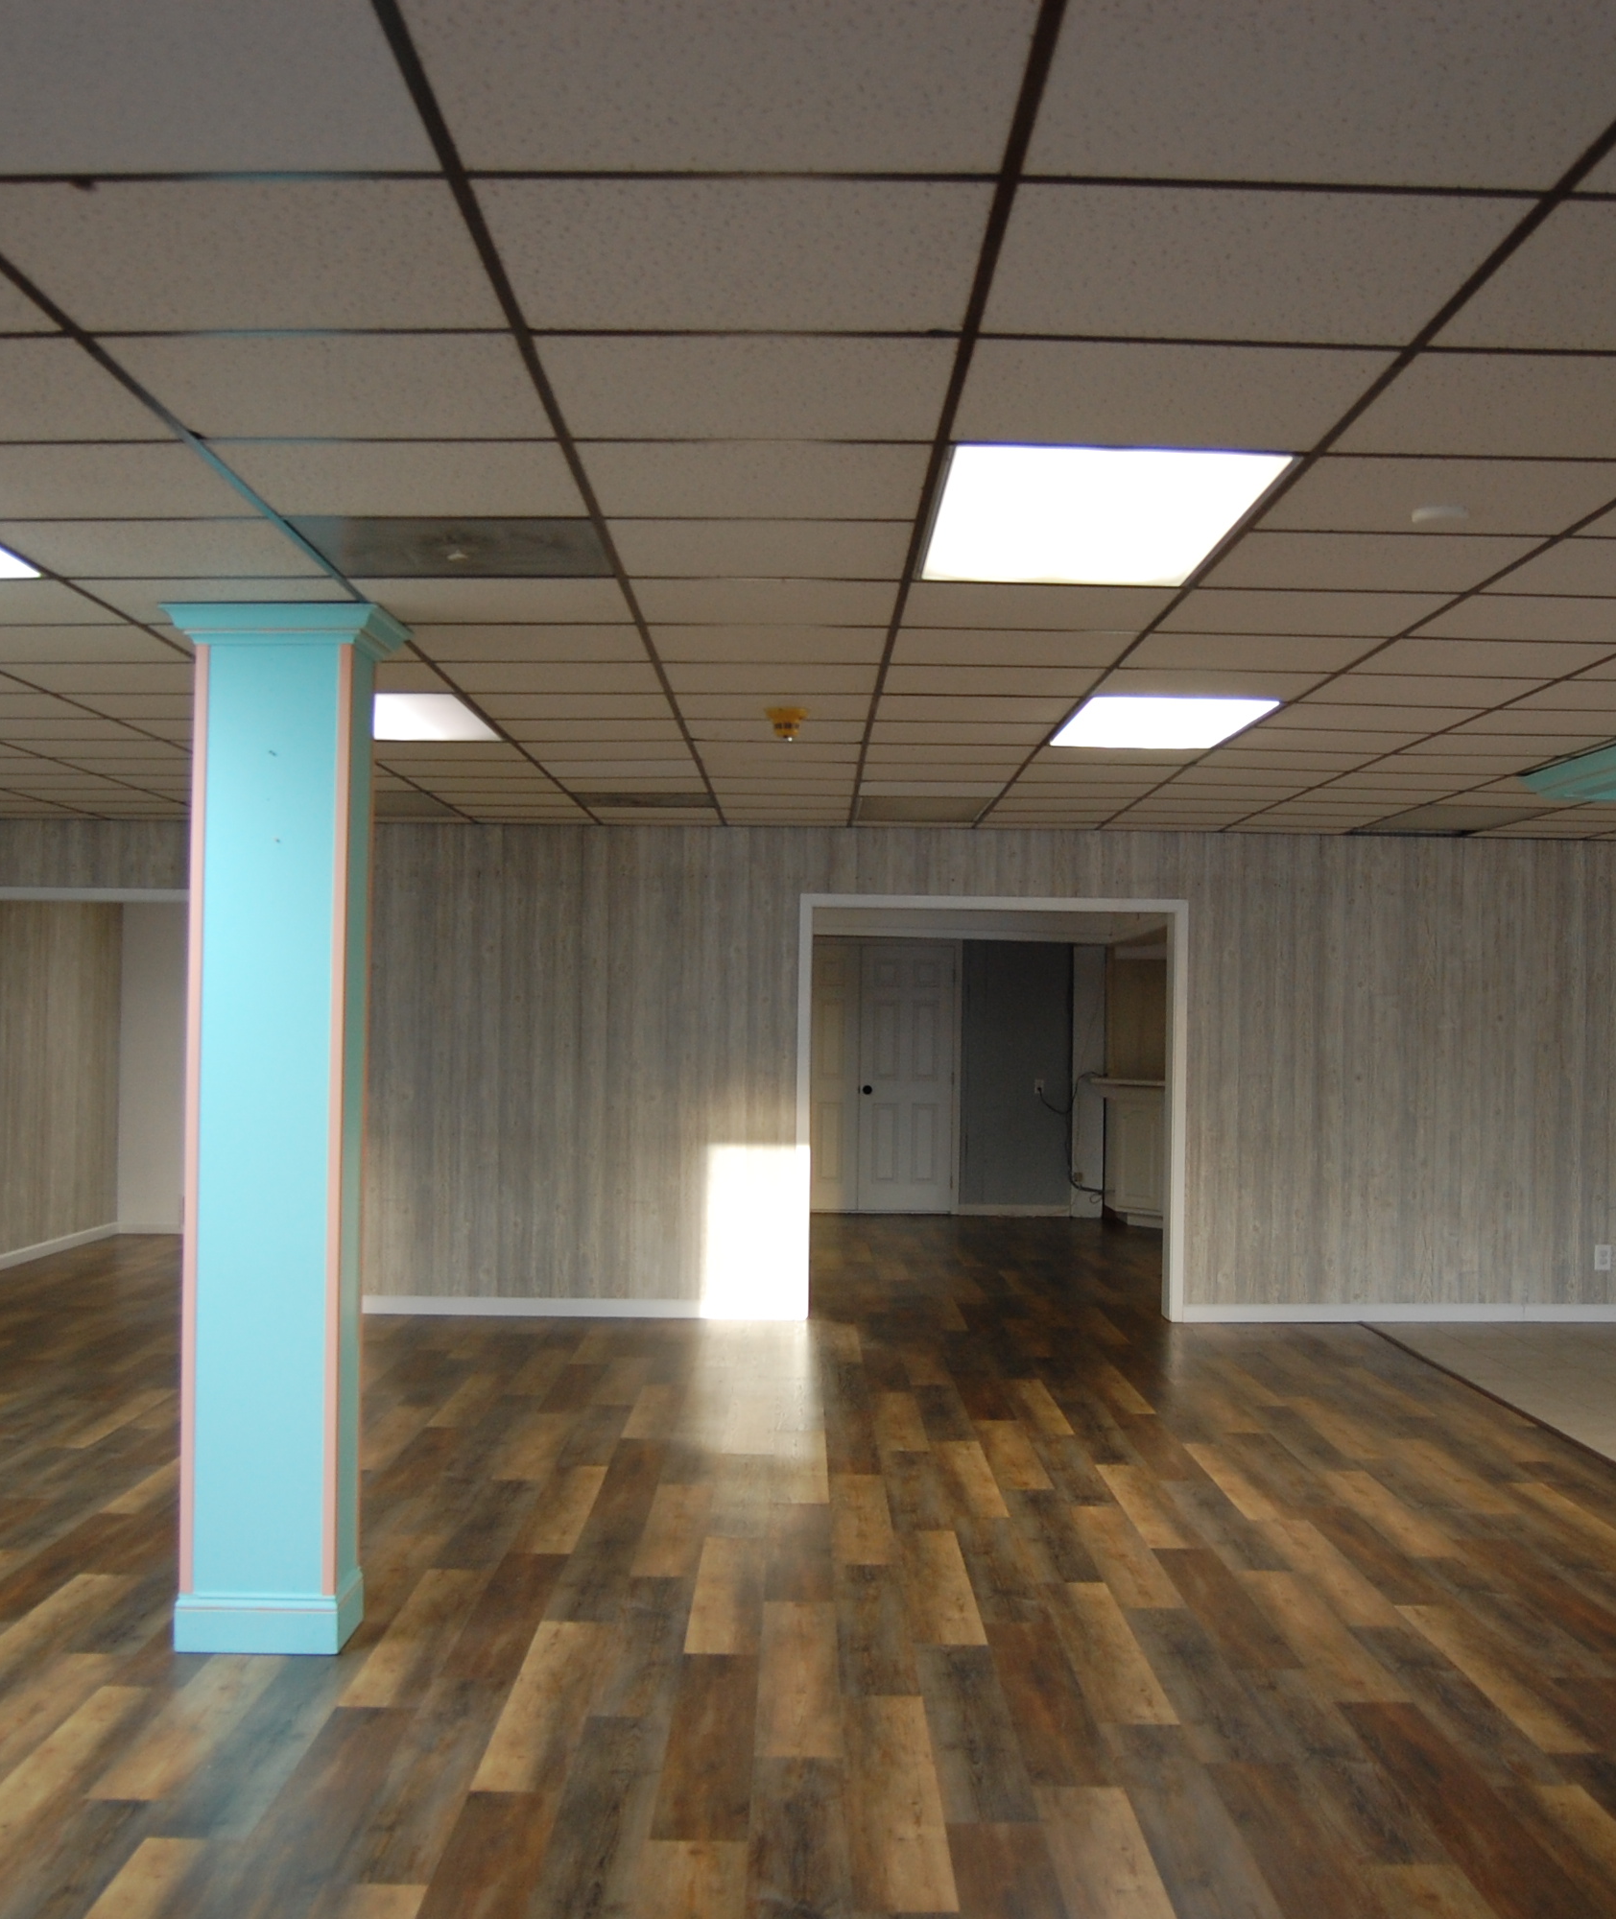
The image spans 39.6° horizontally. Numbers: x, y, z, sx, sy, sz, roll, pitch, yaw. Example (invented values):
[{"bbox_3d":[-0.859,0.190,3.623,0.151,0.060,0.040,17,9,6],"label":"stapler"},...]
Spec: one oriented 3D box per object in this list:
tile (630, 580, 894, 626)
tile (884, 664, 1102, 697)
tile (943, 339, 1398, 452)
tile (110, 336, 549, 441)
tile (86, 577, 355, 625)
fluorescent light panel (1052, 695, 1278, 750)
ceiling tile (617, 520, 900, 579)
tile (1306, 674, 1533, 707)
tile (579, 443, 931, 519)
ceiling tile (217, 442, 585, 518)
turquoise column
[{"bbox_3d":[-0.090,-0.815,5.144,0.605,0.020,0.605,0,-1,0],"label":"tile"},{"bbox_3d":[0.514,-0.790,6.380,0.605,0.020,0.605,1,-1,0],"label":"tile"},{"bbox_3d":[0.522,-0.845,3.347,0.600,0.025,0.600,1,-1,0],"label":"tile"},{"bbox_3d":[-0.698,-0.859,3.354,0.605,0.020,0.600,1,-1,0],"label":"tile"},{"bbox_3d":[-1.310,-0.820,5.116,0.610,0.020,0.610,1,-1,0],"label":"tile"},{"bbox_3d":[1.112,-0.774,7.170,0.600,0.060,1.200,1,-1,0],"label":"fluorescent light panel"},{"bbox_3d":[-0.091,-0.834,4.547,0.605,0.020,0.600,1,-1,0],"label":"ceiling tile"},{"bbox_3d":[1.743,-0.767,6.337,0.605,0.020,0.600,1,-1,0],"label":"tile"},{"bbox_3d":[-0.085,-0.838,3.949,0.605,0.020,0.605,0,-1,0],"label":"tile"},{"bbox_3d":[-0.694,-0.847,3.930,0.600,0.025,0.600,1,-1,0],"label":"ceiling tile"},{"bbox_3d":[-1.246,0.397,5.314,0.500,2.420,0.420,0,-1,0],"label":"turquoise column"}]

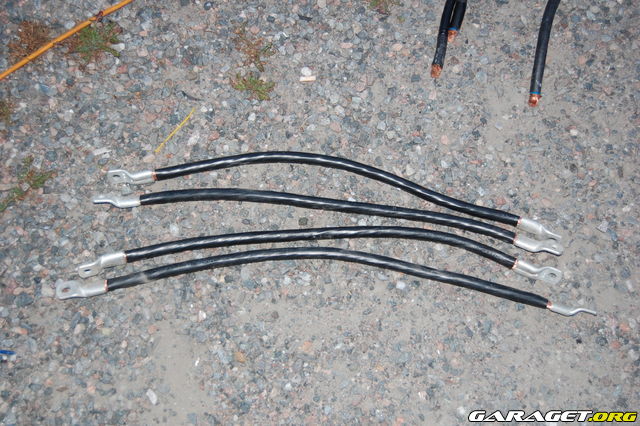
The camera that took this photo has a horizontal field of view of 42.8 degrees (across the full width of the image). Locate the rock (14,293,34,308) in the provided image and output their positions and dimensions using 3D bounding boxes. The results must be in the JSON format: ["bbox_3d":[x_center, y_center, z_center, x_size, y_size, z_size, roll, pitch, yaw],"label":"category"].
[{"bbox_3d":[-0.390,0.116,1.079,0.026,0.011,0.019,0,64,0],"label":"rock"}]

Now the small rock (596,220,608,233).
[{"bbox_3d":[0.390,0.019,1.127,0.017,0.009,0.015,0,64,0],"label":"small rock"}]

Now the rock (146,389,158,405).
[{"bbox_3d":[-0.210,0.230,1.024,0.012,0.009,0.021,-23,66,-11],"label":"rock"}]

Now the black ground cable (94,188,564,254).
[{"bbox_3d":[0.009,0.001,1.129,0.649,0.019,0.051,6,64,3],"label":"black ground cable"}]

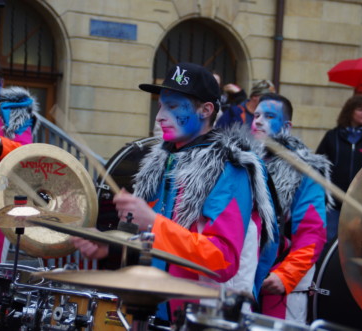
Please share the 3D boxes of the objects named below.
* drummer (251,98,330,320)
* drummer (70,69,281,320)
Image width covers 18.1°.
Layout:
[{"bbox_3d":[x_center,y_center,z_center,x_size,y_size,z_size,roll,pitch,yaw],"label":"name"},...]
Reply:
[{"bbox_3d":[0.475,0.540,5.770,0.440,1.800,0.600,1,3,-44],"label":"drummer"},{"bbox_3d":[-0.030,0.550,3.830,0.560,1.800,0.620,2,2,-35],"label":"drummer"}]

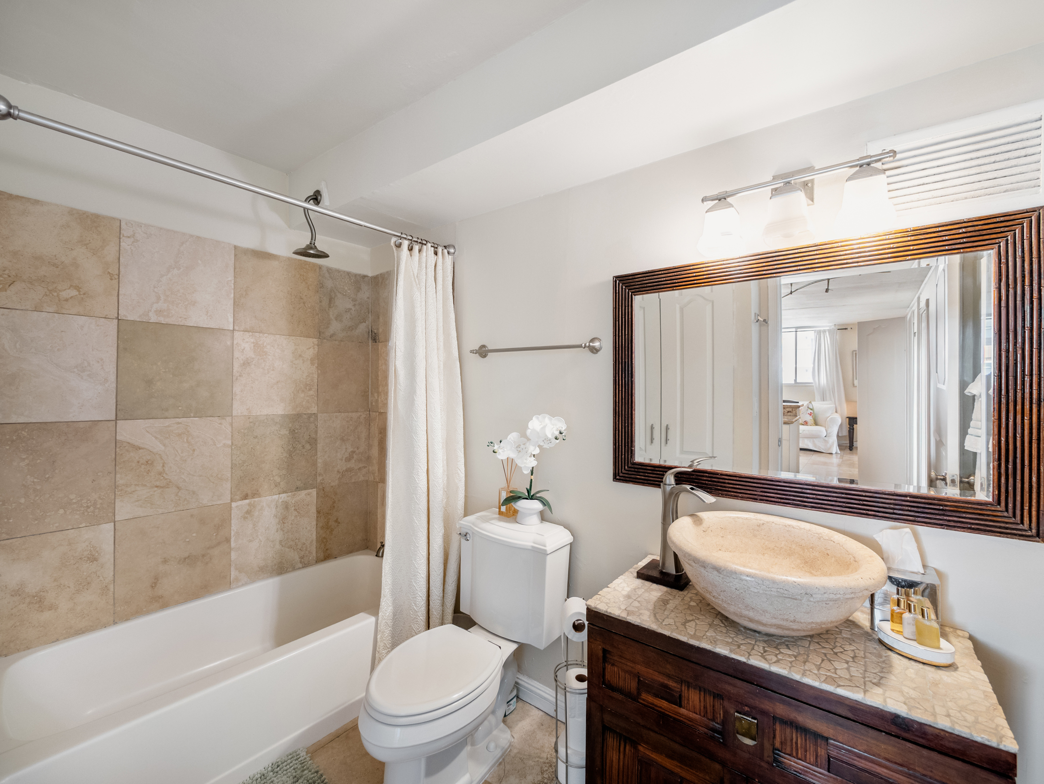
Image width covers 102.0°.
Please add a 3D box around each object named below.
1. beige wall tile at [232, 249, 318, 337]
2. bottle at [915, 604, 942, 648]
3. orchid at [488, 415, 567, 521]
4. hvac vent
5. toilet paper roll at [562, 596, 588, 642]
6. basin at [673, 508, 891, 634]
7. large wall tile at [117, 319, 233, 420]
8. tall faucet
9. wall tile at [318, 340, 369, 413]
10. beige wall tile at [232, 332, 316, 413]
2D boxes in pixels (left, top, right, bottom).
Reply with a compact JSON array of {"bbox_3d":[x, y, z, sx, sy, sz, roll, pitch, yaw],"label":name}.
[{"bbox_3d":[-1.249,-0.495,2.172,0.012,0.401,0.396,0,0,42],"label":"beige wall tile"},{"bbox_3d":[0.950,0.546,0.989,0.042,0.087,0.024,0,0,35],"label":"bottle"},{"bbox_3d":[0.029,0.323,1.765,0.270,0.443,0.180,0,0,35],"label":"orchid"},{"bbox_3d":[1.112,-0.572,1.087,0.348,0.261,0.020,0,0,35],"label":"hvac vent"},{"bbox_3d":[0.205,0.828,1.541,0.107,0.107,0.103,1,0,4],"label":"toilet paper roll"},{"bbox_3d":[0.646,0.500,1.126,0.476,0.199,0.468,0,0,35],"label":"basin"},{"bbox_3d":[-1.511,-0.087,1.863,0.015,0.408,0.402,0,0,40],"label":"large wall tile"},{"bbox_3d":[0.518,0.412,1.327,0.060,0.340,0.185,1,0,-23],"label":"tall faucet"},{"bbox_3d":[-1.042,-0.085,2.478,0.012,0.407,0.309,0,0,41],"label":"wall tile"},{"bbox_3d":[-1.275,-0.088,2.208,0.012,0.407,0.399,0,0,41],"label":"beige wall tile"}]

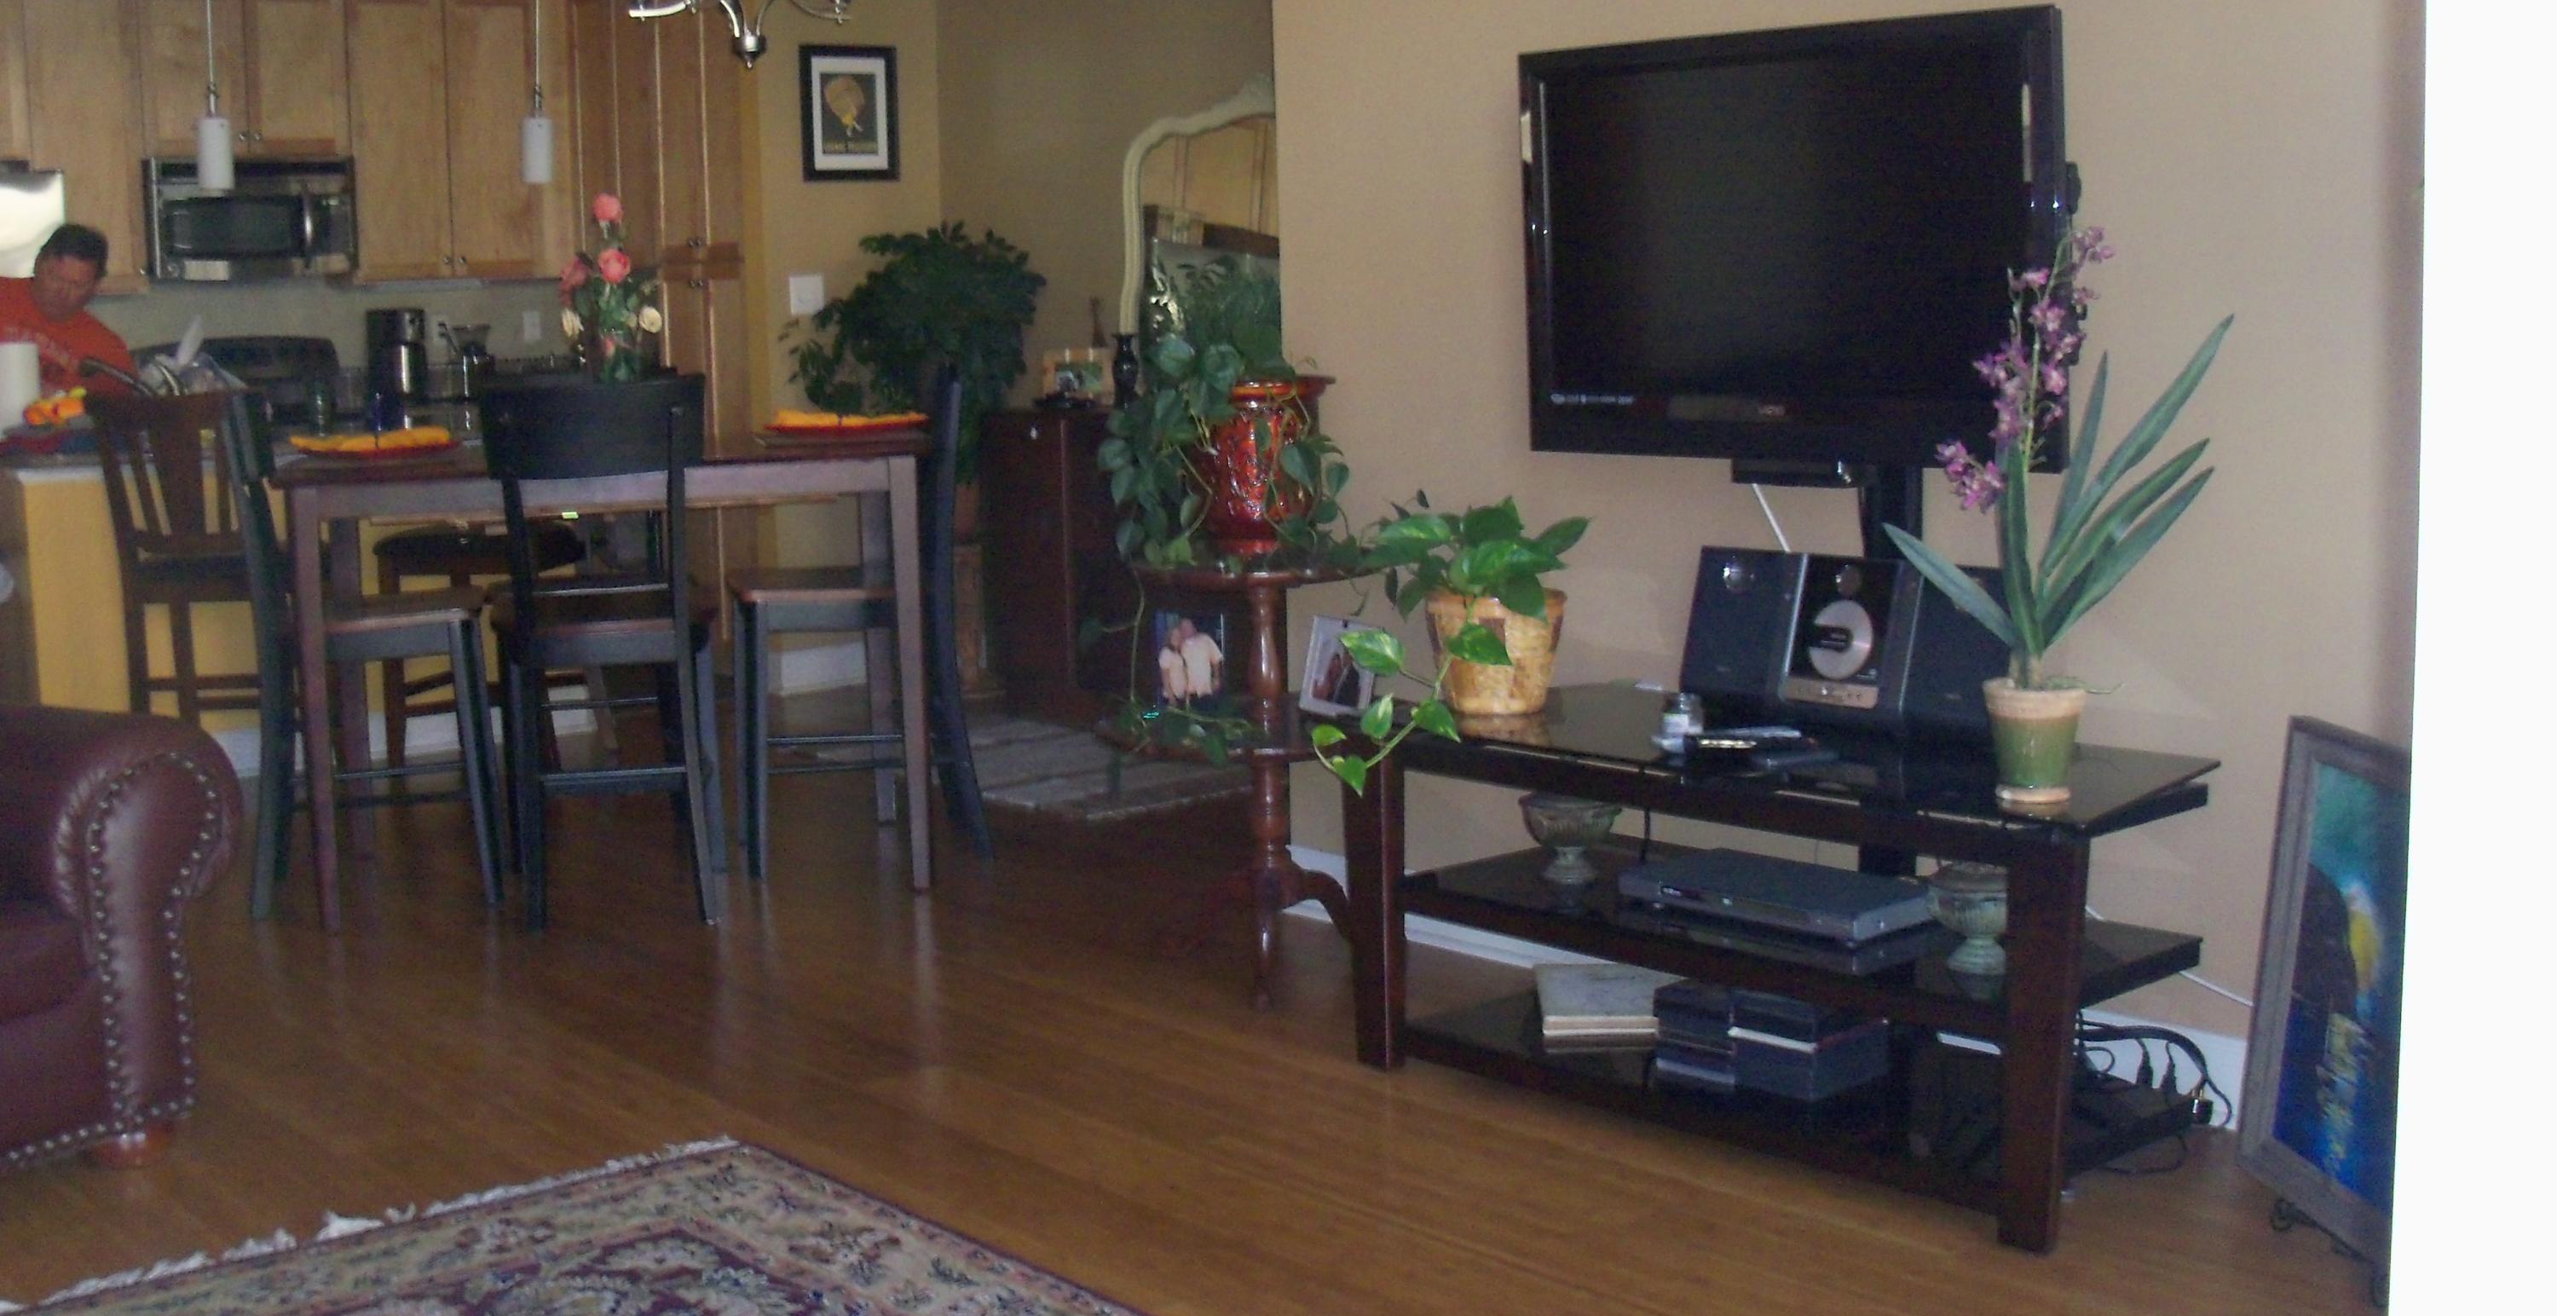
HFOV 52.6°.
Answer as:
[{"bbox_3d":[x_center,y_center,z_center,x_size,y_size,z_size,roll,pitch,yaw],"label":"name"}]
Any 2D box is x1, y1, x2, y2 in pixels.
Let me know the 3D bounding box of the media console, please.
[{"bbox_3d":[0.697,0.378,3.624,0.506,0.532,1.254,-8,10,-41],"label":"media console"}]

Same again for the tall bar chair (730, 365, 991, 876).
[{"bbox_3d":[-0.919,-0.095,5.559,0.525,1.051,0.446,-3,8,-14],"label":"tall bar chair"}]

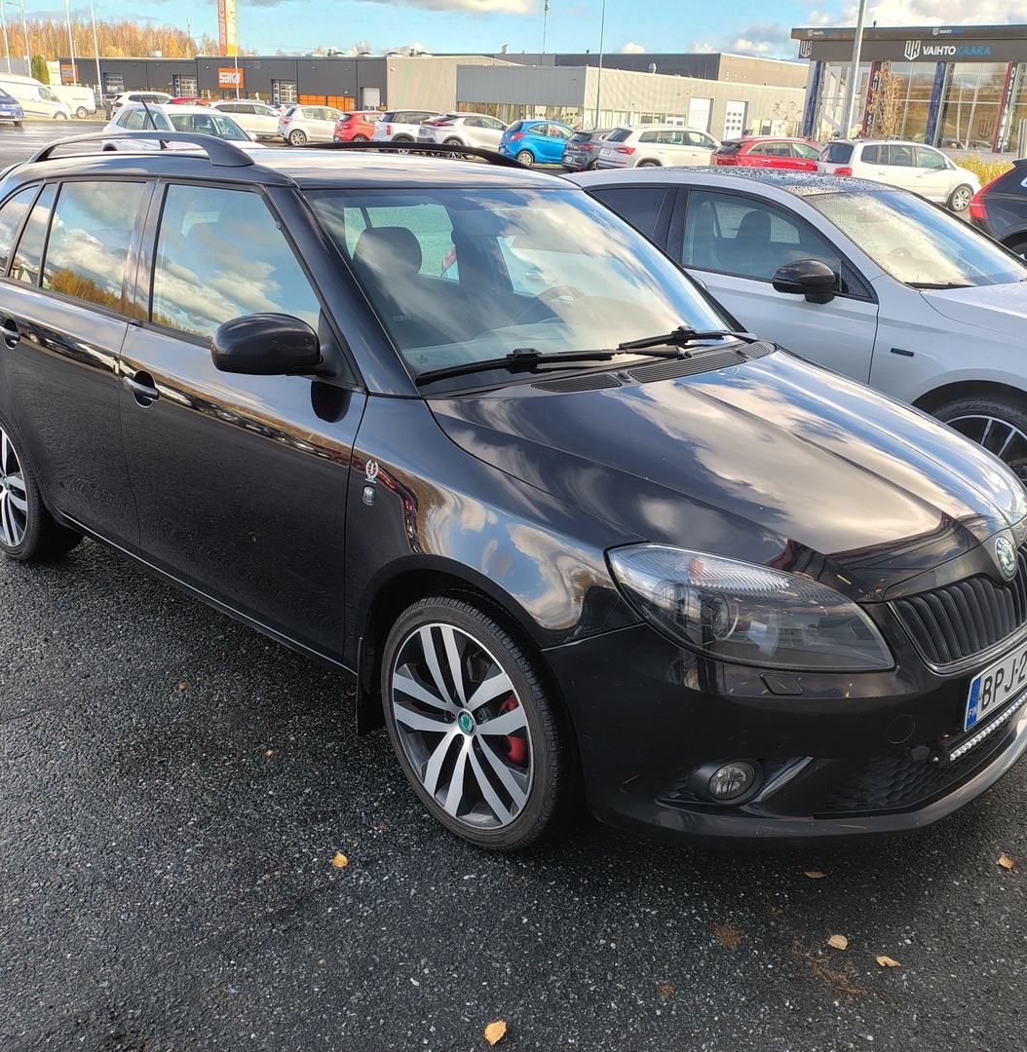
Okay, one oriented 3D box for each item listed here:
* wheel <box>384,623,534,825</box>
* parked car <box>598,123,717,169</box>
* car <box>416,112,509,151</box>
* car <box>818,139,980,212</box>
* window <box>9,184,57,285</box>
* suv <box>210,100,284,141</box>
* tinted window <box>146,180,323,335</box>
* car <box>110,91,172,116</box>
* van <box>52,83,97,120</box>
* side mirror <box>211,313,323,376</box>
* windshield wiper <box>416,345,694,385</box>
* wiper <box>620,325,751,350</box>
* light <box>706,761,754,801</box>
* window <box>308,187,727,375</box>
[{"bbox_3d":[-0.071,0.442,2.345,0.190,0.470,0.470,-14,25,-42],"label":"wheel"},{"bbox_3d":[4.776,-10.959,30.160,4.697,1.670,1.882,-6,22,-21],"label":"parked car"},{"bbox_3d":[-1.196,-13.470,35.108,4.362,1.560,1.832,-8,23,-27],"label":"car"},{"bbox_3d":[10.350,-9.400,27.100,4.400,1.650,1.800,-3,20,-16],"label":"car"},{"bbox_3d":[-1.628,-0.997,3.453,0.230,0.355,0.025,19,7,39],"label":"window"},{"bbox_3d":[-11.130,-17.390,43.500,4.500,1.580,1.830,-8,25,-25],"label":"suv"},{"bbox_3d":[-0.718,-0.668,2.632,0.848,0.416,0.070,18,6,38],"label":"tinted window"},{"bbox_3d":[-19.300,-22.450,54.400,4.500,1.670,1.840,-13,28,-34],"label":"car"},{"bbox_3d":[-29.957,-27.485,65.729,5.100,1.940,1.950,-11,24,-32],"label":"van"},{"bbox_3d":[-0.563,-0.410,2.311,0.120,0.135,0.210,18,25,40],"label":"side mirror"},{"bbox_3d":[0.104,-0.416,2.555,0.730,0.060,0.080,-10,23,-24],"label":"windshield wiper"},{"bbox_3d":[0.490,-0.535,2.890,0.570,0.060,0.070,-9,21,-36],"label":"wiper"},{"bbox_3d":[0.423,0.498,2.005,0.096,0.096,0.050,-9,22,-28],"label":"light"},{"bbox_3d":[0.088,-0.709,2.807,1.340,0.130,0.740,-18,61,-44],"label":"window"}]

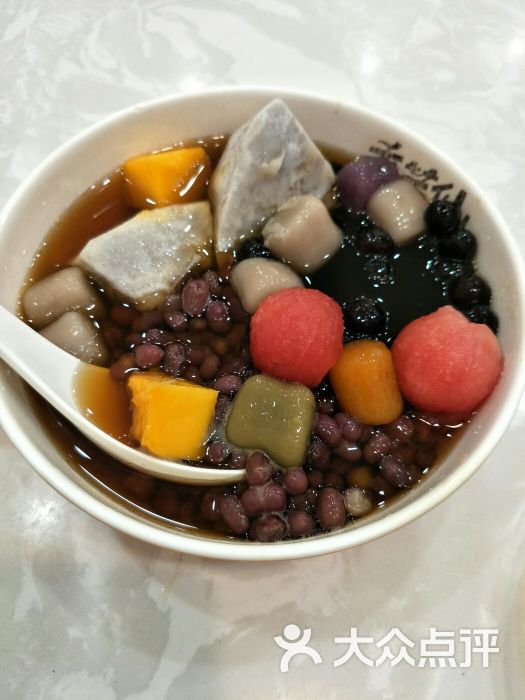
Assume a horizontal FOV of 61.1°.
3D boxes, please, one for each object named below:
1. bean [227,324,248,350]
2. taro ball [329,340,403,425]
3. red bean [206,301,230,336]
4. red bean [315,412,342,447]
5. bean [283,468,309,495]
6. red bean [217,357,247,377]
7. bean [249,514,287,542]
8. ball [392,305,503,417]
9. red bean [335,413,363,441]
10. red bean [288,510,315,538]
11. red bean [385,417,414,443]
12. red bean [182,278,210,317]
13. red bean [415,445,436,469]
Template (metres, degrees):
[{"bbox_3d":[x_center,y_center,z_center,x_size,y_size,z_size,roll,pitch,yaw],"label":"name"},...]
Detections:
[{"bbox_3d":[-0.008,-0.004,0.141,0.006,0.006,0.010,28,67,12],"label":"bean"},{"bbox_3d":[0.032,0.010,0.139,0.021,0.020,0.025,-10,65,-6],"label":"taro ball"},{"bbox_3d":[-0.015,-0.011,0.154,0.008,0.008,0.012,-13,65,-7],"label":"red bean"},{"bbox_3d":[0.019,0.022,0.124,0.006,0.006,0.010,-20,66,-11],"label":"red bean"},{"bbox_3d":[0.009,0.035,0.117,0.006,0.006,0.007,-13,65,-8],"label":"bean"},{"bbox_3d":[-0.010,0.005,0.141,0.010,0.006,0.007,-15,66,-11],"label":"red bean"},{"bbox_3d":[0.001,0.050,0.124,0.011,0.008,0.008,-7,65,-5],"label":"bean"},{"bbox_3d":[0.052,0.004,0.127,0.030,0.029,0.030,1,64,-1],"label":"ball"},{"bbox_3d":[0.026,0.023,0.132,0.007,0.007,0.010,-36,72,-18],"label":"red bean"},{"bbox_3d":[0.011,0.049,0.125,0.007,0.008,0.008,2,64,0],"label":"red bean"},{"bbox_3d":[0.039,0.023,0.125,0.006,0.006,0.009,37,69,15],"label":"red bean"},{"bbox_3d":[-0.023,-0.018,0.155,0.009,0.009,0.013,3,64,0],"label":"red bean"},{"bbox_3d":[0.050,0.032,0.136,0.007,0.006,0.008,-20,67,-13],"label":"red bean"}]

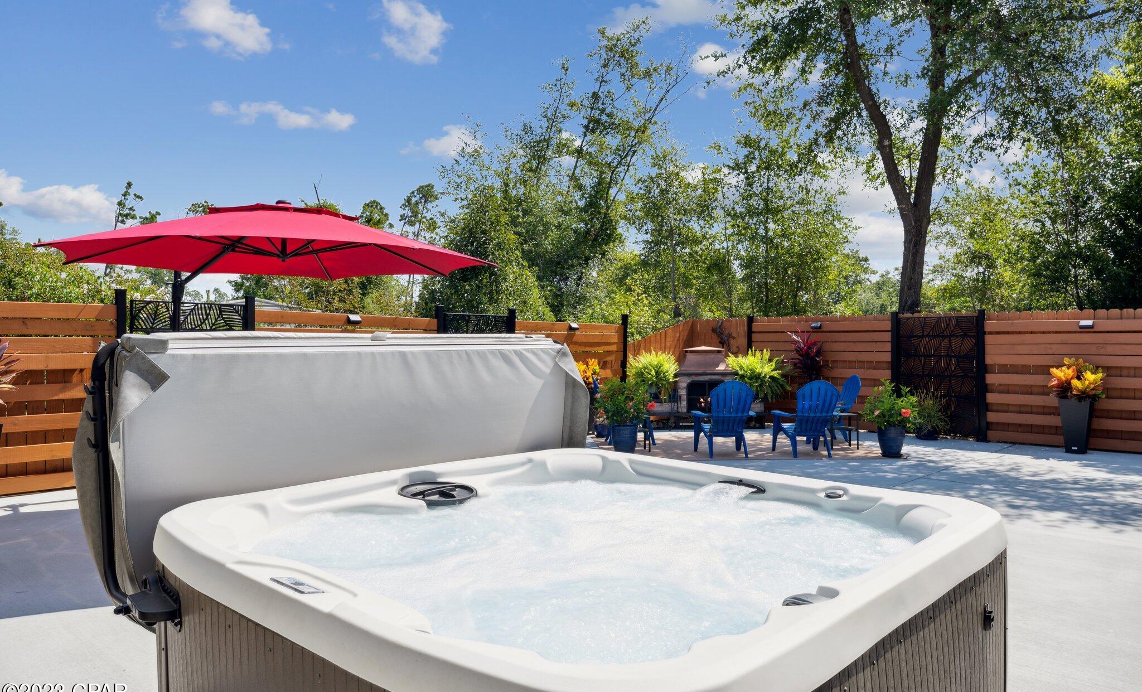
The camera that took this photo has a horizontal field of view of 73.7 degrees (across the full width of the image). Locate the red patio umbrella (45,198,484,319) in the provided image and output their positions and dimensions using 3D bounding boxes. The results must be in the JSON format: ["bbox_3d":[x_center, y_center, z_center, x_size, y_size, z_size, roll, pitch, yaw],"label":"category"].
[{"bbox_3d":[-2.260,0.121,5.920,3.500,2.520,3.350,0,1,43],"label":"red patio umbrella"}]

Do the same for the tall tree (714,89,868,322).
[{"bbox_3d":[5.230,-2.348,18.000,3.700,7.300,3.600,0,0,0],"label":"tall tree"}]

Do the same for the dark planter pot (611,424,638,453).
[{"bbox_3d":[0.686,1.190,9.750,0.340,0.370,0.340,0,0,0],"label":"dark planter pot"}]

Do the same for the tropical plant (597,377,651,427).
[{"bbox_3d":[0.680,0.710,9.700,0.680,0.630,0.640,0,0,0],"label":"tropical plant"}]

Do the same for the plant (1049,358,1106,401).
[{"bbox_3d":[6.480,0.430,9.740,0.650,0.560,0.620,0,1,40],"label":"plant"}]

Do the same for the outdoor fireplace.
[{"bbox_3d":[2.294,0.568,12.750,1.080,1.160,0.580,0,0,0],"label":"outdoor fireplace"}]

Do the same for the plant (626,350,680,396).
[{"bbox_3d":[1.364,0.467,12.650,0.860,0.790,0.820,0,0,0],"label":"plant"}]

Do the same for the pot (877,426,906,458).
[{"bbox_3d":[4.018,1.187,9.530,0.360,0.375,0.360,0,0,0],"label":"pot"}]

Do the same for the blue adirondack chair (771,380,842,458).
[{"bbox_3d":[2.975,0.905,9.650,0.750,0.945,0.860,0,0,-5],"label":"blue adirondack chair"}]

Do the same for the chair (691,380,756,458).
[{"bbox_3d":[1.940,0.905,9.620,0.750,0.945,0.860,0,0,-4],"label":"chair"}]

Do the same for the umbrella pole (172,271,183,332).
[{"bbox_3d":[-3.680,0.225,7.100,0.100,2.300,0.100,0,0,37],"label":"umbrella pole"}]

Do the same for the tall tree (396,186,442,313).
[{"bbox_3d":[-10.000,-4.810,50.000,3.200,11.700,3.200,0,0,0],"label":"tall tree"}]

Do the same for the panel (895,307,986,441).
[{"bbox_3d":[5.420,0.418,11.220,1.280,1.880,0.110,0,1,39],"label":"panel"}]

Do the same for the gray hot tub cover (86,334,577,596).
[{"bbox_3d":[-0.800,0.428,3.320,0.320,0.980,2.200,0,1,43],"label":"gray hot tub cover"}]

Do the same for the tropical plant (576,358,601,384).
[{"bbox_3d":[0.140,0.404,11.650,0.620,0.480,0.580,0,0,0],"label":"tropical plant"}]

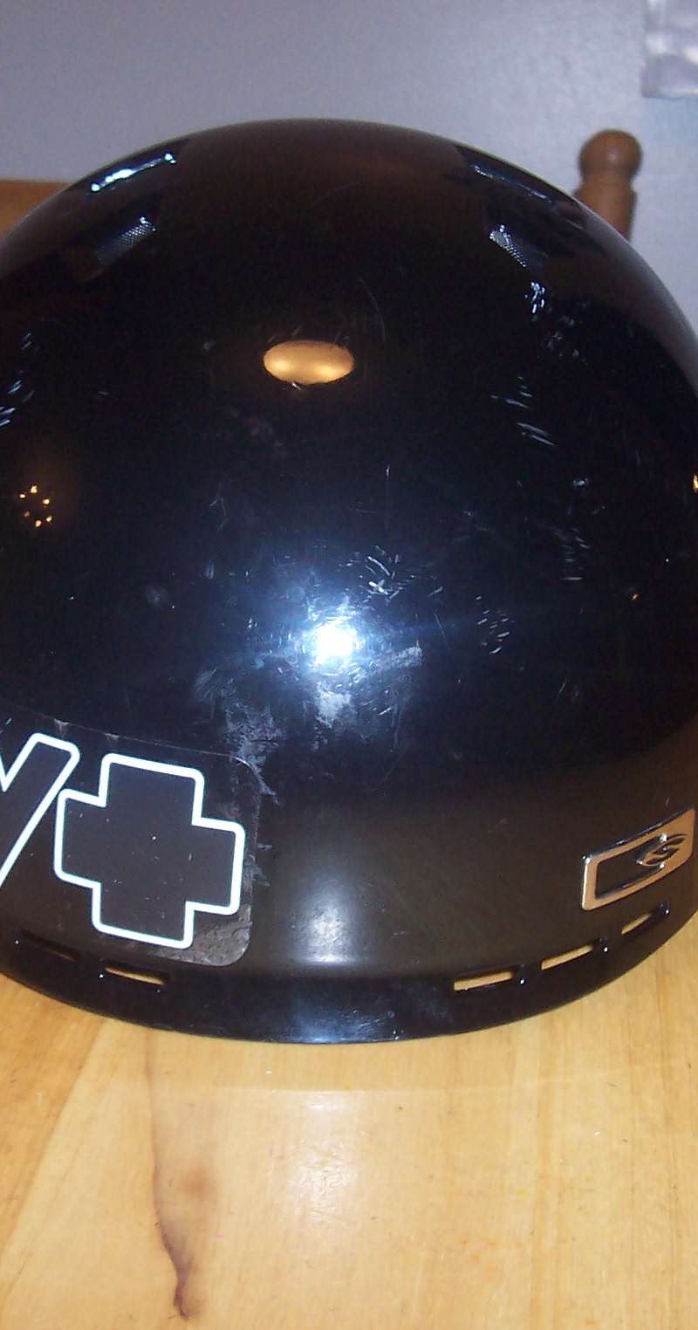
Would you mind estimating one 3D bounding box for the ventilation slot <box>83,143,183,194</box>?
[{"bbox_3d":[-0.050,-0.115,0.436,0.025,0.007,0.018,-18,20,5],"label":"ventilation slot"}]

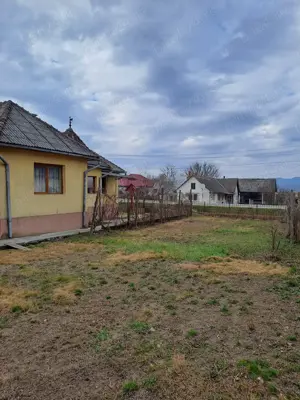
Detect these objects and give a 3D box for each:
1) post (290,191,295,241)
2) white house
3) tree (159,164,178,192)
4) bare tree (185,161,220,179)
[{"bbox_3d":[5.030,0.540,10.200,0.130,1.740,0.140,0,1,0],"label":"post"},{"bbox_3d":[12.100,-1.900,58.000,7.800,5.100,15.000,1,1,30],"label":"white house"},{"bbox_3d":[4.300,-3.850,67.000,4.700,8.600,4.600,0,1,0],"label":"tree"},{"bbox_3d":[13.300,-4.800,73.500,9.200,10.200,8.800,0,1,0],"label":"bare tree"}]

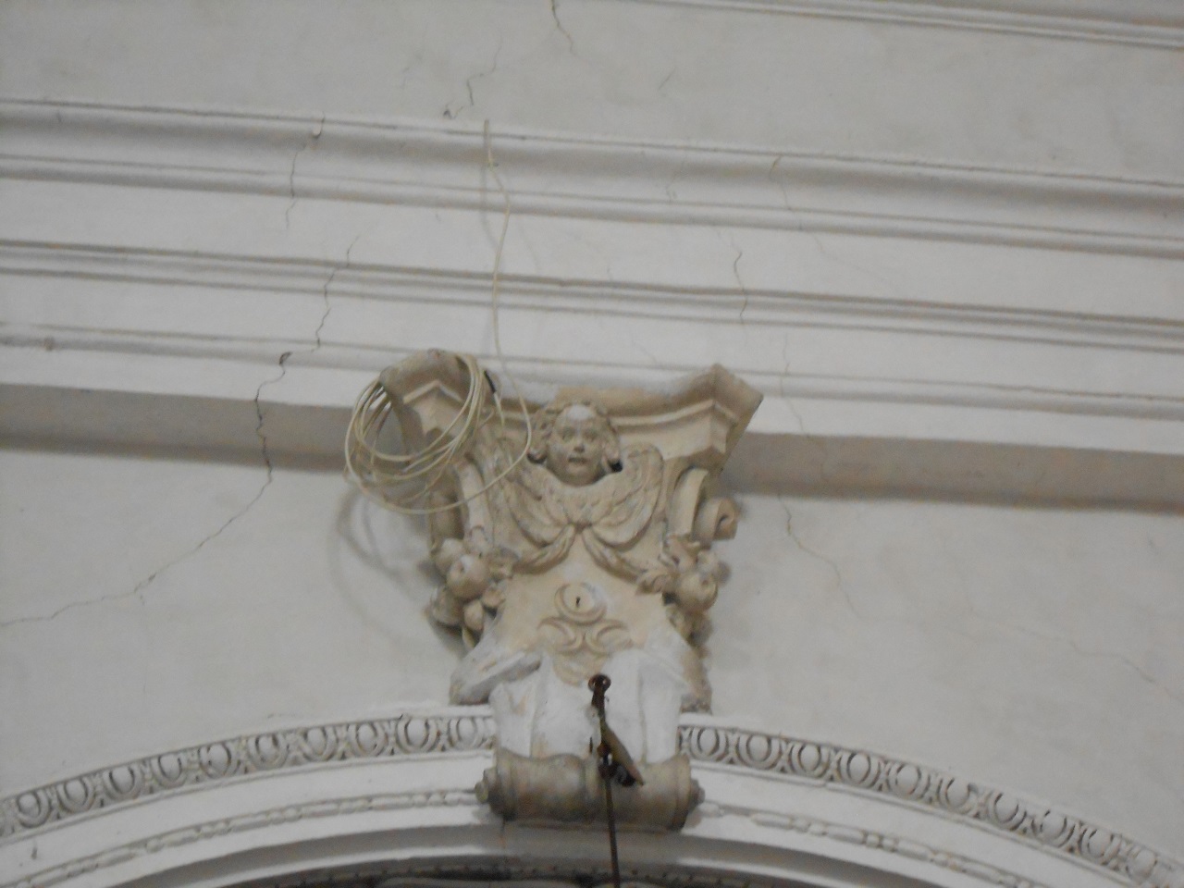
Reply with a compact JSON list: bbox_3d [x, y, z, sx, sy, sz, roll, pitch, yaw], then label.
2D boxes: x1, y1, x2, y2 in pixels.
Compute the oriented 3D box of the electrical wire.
[{"bbox_3d":[-0.384,-0.280,12.236,0.420,1.120,0.270,3,-35,-14],"label":"electrical wire"}]

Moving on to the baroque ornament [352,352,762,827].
[{"bbox_3d":[-0.021,0.351,12.007,0.890,1.050,0.420,3,-35,-14],"label":"baroque ornament"}]

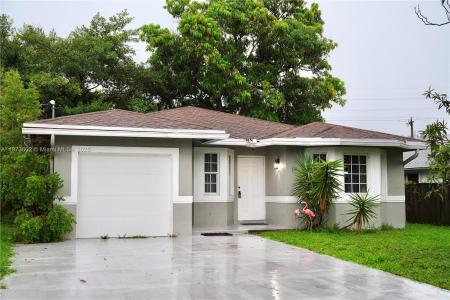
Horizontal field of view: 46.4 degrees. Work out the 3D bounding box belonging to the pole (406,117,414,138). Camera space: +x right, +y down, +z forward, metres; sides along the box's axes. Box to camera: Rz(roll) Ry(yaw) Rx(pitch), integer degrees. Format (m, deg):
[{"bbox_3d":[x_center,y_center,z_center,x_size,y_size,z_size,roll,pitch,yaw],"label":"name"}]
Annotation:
[{"bbox_3d":[20.100,0.910,56.700,0.600,9.000,0.350,0,-4,0],"label":"pole"}]

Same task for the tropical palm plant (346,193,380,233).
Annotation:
[{"bbox_3d":[3.820,1.750,14.700,0.970,1.110,0.950,1,-5,-18],"label":"tropical palm plant"}]

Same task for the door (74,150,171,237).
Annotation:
[{"bbox_3d":[-2.500,1.155,13.380,2.420,2.140,0.100,1,-5,-18],"label":"door"}]

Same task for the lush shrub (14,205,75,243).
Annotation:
[{"bbox_3d":[-4.300,1.750,12.500,1.420,0.920,1.150,1,-5,-18],"label":"lush shrub"}]

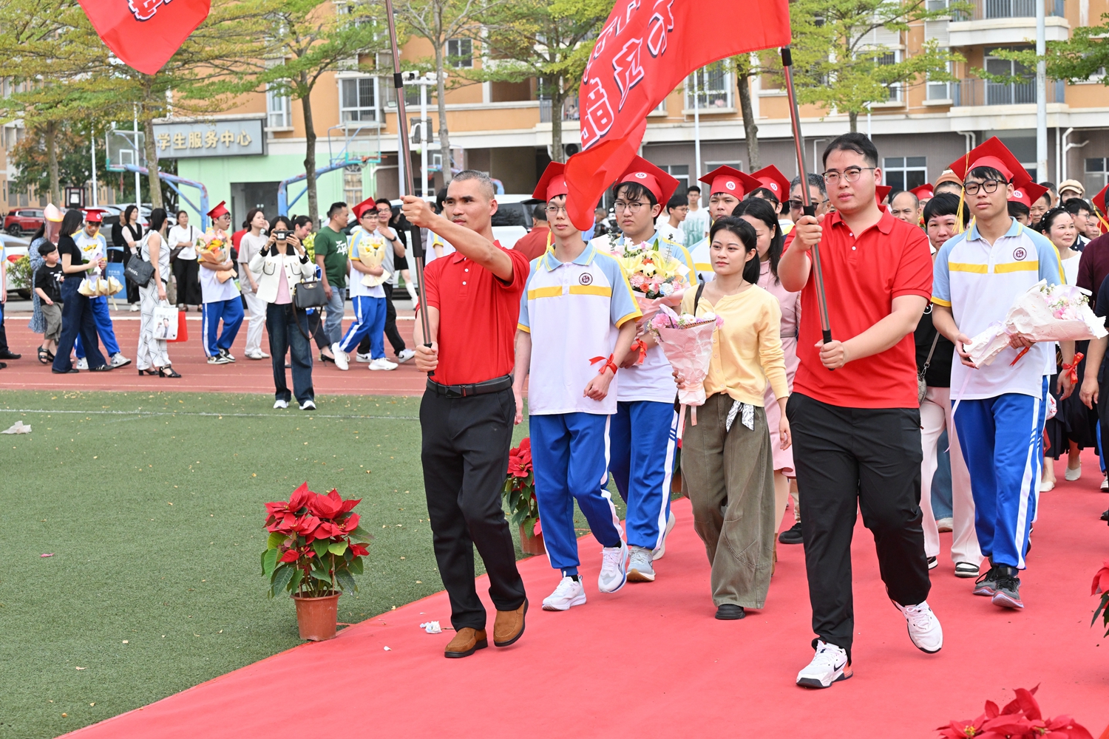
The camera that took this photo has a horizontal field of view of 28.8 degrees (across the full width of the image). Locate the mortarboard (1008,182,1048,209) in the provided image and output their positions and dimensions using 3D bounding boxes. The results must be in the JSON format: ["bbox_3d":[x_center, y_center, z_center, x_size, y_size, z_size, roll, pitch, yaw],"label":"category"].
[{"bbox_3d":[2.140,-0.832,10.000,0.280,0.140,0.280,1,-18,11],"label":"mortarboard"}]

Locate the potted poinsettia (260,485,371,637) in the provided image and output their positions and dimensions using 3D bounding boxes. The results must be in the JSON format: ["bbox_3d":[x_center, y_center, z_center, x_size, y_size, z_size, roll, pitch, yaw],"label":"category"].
[{"bbox_3d":[-0.897,0.724,8.080,0.400,0.560,0.390,-1,4,0],"label":"potted poinsettia"}]

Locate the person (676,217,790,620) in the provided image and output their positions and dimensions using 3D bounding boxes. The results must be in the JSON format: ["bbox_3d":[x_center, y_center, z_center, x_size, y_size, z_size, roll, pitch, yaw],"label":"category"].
[{"bbox_3d":[0.688,0.184,8.335,0.460,1.570,0.360,1,5,25],"label":"person"}]

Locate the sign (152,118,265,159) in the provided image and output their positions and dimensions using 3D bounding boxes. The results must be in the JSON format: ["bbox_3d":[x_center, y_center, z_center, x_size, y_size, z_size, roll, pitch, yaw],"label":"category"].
[{"bbox_3d":[-14.447,-9.623,90.000,5.800,1.520,0.300,1,5,26],"label":"sign"}]

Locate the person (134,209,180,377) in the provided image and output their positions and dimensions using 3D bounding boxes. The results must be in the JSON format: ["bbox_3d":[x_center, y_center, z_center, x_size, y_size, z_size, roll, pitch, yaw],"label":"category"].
[{"bbox_3d":[-4.080,-0.800,22.043,0.550,1.692,0.500,0,4,12],"label":"person"}]

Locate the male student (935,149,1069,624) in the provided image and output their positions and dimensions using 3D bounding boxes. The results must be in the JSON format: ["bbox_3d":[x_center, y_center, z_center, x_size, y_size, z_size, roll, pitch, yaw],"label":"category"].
[{"bbox_3d":[1.743,0.003,8.395,0.530,1.830,0.460,0,5,14],"label":"male student"}]

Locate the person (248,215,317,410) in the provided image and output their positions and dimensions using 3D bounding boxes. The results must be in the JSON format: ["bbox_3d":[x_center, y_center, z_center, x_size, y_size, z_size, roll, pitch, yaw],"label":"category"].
[{"bbox_3d":[-2.224,-0.469,17.657,0.580,1.600,0.460,-2,4,-7],"label":"person"}]

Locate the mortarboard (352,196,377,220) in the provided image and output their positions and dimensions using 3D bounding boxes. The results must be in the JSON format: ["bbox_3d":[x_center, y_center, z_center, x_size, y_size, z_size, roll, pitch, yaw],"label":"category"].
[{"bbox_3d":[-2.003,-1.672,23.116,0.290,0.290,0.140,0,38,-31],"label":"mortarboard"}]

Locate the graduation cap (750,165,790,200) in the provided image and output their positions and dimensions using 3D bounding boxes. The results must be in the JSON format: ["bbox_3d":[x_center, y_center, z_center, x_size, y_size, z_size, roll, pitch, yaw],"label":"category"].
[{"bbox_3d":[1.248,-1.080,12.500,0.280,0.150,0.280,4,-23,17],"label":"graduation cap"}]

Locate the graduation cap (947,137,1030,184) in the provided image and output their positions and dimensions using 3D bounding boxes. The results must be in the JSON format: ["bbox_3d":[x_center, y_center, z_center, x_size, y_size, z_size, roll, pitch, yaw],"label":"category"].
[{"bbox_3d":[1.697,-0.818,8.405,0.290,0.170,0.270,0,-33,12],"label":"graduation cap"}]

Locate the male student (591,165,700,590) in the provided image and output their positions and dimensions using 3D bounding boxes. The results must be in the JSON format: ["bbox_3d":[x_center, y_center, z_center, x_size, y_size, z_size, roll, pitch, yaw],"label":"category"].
[{"bbox_3d":[0.375,-0.013,9.341,0.500,1.780,0.450,0,5,18],"label":"male student"}]

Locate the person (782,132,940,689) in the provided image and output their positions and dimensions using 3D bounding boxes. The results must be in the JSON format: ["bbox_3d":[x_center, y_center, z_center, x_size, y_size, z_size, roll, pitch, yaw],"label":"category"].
[{"bbox_3d":[1.008,0.103,7.141,0.580,1.765,0.750,0,4,20],"label":"person"}]

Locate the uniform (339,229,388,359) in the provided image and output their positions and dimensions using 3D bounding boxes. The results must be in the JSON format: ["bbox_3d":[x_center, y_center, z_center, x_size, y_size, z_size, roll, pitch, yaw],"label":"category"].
[{"bbox_3d":[-2.053,-0.811,23.047,0.520,1.394,0.500,2,5,40],"label":"uniform"}]

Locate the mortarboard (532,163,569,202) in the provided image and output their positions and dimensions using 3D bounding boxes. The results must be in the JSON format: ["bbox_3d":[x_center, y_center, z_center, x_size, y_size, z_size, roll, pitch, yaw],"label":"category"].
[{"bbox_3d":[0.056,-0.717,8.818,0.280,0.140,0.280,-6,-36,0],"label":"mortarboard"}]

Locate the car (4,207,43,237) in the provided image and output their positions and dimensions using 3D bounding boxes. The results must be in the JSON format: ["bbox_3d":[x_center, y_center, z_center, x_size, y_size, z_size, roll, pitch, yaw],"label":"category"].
[{"bbox_3d":[-32.853,-9.506,138.700,4.500,1.680,1.860,-1,4,6],"label":"car"}]

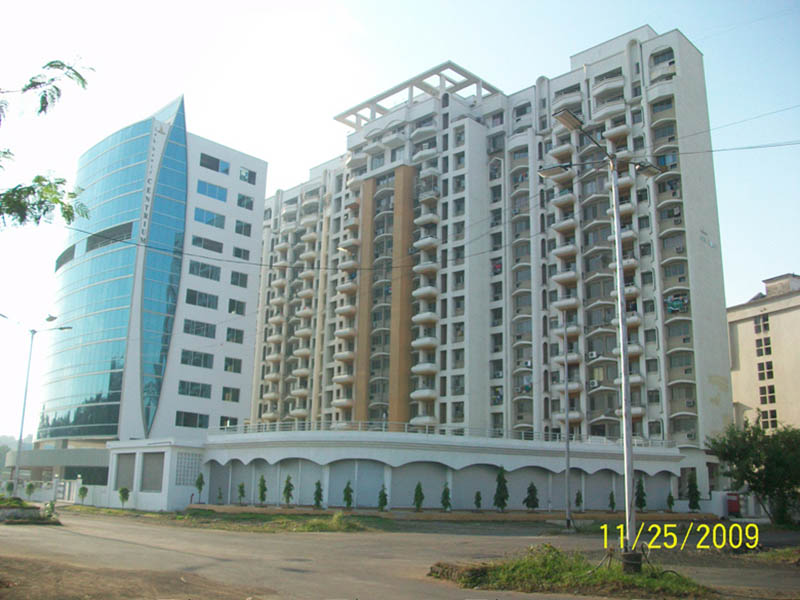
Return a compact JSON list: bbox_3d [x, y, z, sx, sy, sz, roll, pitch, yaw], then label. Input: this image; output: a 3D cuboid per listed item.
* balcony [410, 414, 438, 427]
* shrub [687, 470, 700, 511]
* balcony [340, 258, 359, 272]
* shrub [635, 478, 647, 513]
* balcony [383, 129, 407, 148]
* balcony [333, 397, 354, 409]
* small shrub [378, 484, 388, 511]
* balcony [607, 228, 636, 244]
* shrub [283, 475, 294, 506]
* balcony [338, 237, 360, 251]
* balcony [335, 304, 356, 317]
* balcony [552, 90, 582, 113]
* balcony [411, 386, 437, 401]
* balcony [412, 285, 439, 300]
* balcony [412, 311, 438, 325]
[{"bbox_3d":[2.616,13.499,81.830,2.650,1.080,1.550,-12,-20,43],"label":"balcony"},{"bbox_3d":[17.721,11.532,44.650,0.820,2.553,0.820,1,-14,0],"label":"shrub"},{"bbox_3d":[-6.690,-4.326,96.065,1.200,1.000,2.950,14,-19,-43],"label":"balcony"},{"bbox_3d":[12.599,10.161,38.727,0.625,1.913,0.625,1,-13,0],"label":"shrub"},{"bbox_3d":[-0.664,-20.592,95.167,2.650,1.050,1.500,-12,-20,43],"label":"balcony"},{"bbox_3d":[-7.359,12.995,93.804,1.650,1.170,2.700,14,-18,-43],"label":"balcony"},{"bbox_3d":[-1.223,14.269,53.311,0.670,1.879,0.670,2,-15,-1],"label":"small shrub"},{"bbox_3d":[22.710,-6.593,76.405,1.650,1.170,2.700,14,-18,-43],"label":"balcony"},{"bbox_3d":[-5.951,10.182,39.472,0.621,1.789,0.621,1,-14,0],"label":"shrub"},{"bbox_3d":[-6.814,-7.470,97.247,3.312,1.050,1.300,-12,-20,43],"label":"balcony"},{"bbox_3d":[-6.723,1.525,94.818,2.500,1.080,1.550,-12,-20,43],"label":"balcony"},{"bbox_3d":[18.728,-22.602,83.897,1.500,1.150,3.400,14,-18,-43],"label":"balcony"},{"bbox_3d":[2.496,10.688,84.597,1.650,1.170,2.700,14,-18,-43],"label":"balcony"},{"bbox_3d":[2.820,-0.910,87.339,1.650,1.170,2.700,14,-18,-43],"label":"balcony"},{"bbox_3d":[2.980,2.294,86.005,1.200,1.050,3.000,15,-19,-43],"label":"balcony"}]

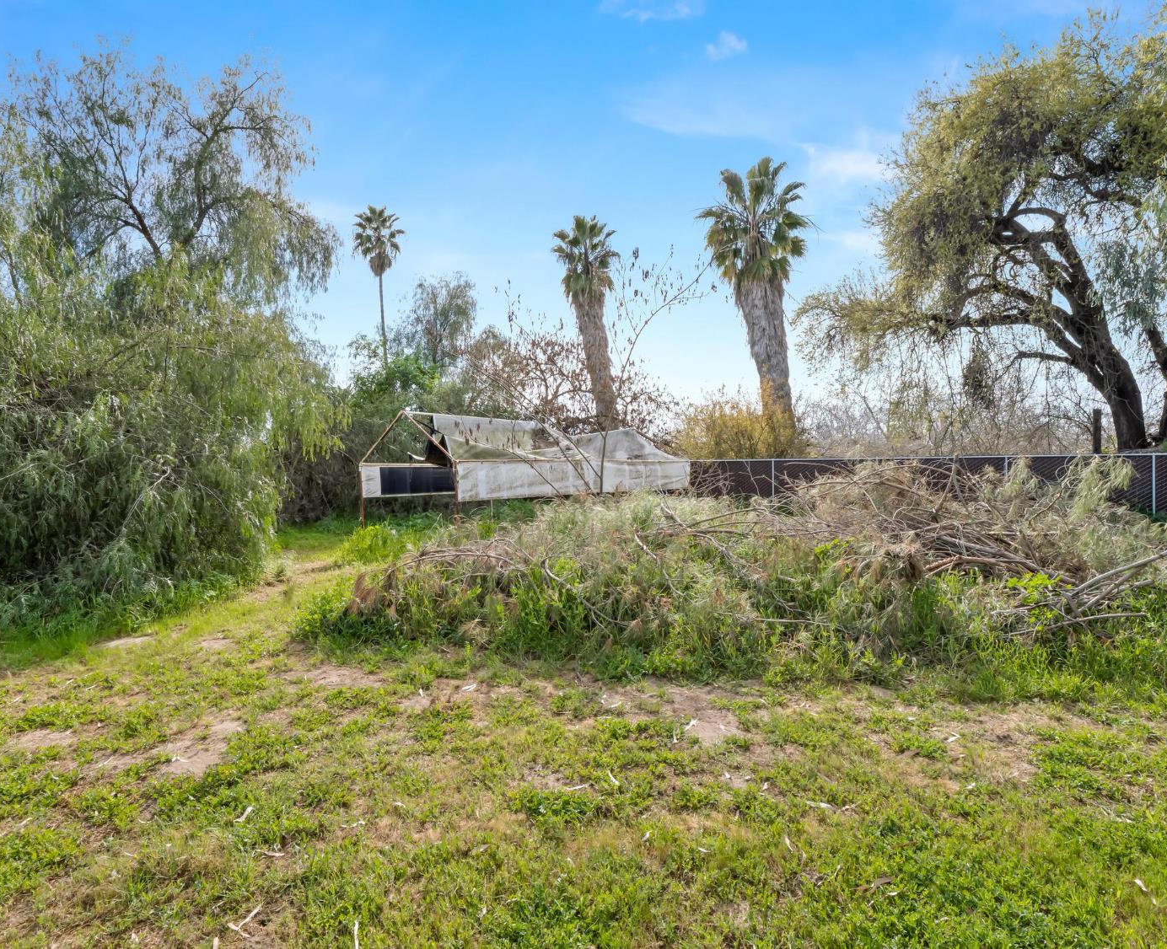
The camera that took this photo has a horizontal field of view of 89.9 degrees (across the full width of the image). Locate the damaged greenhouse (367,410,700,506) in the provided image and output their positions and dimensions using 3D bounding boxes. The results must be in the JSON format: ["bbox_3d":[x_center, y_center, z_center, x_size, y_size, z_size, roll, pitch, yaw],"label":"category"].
[{"bbox_3d":[-0.860,0.020,12.280,3.100,2.200,6.360,1,1,43],"label":"damaged greenhouse"}]

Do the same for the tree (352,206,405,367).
[{"bbox_3d":[-15.070,-9.500,43.000,3.900,20.500,3.900,0,1,0],"label":"tree"}]

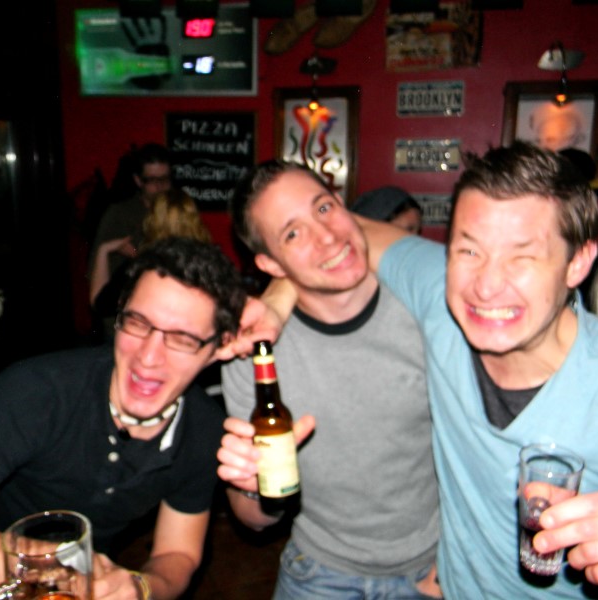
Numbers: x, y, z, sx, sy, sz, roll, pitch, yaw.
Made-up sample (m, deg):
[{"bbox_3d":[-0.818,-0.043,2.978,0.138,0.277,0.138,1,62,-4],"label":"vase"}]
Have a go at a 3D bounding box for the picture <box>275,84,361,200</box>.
[{"bbox_3d":[0.082,-0.706,3.174,0.415,0.645,0.040,2,12,8],"label":"picture"}]

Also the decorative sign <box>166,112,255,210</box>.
[{"bbox_3d":[-0.443,-0.694,3.279,0.488,0.492,0.030,3,9,13],"label":"decorative sign"}]

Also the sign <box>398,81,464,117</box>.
[{"bbox_3d":[0.609,-0.927,2.996,0.298,0.153,0.020,3,9,13],"label":"sign"}]

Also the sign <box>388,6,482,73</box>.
[{"bbox_3d":[0.614,-1.196,2.950,0.422,0.279,0.025,3,9,13],"label":"sign"}]

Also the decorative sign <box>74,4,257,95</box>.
[{"bbox_3d":[-0.647,-1.232,3.223,0.959,0.426,0.070,3,9,13],"label":"decorative sign"}]

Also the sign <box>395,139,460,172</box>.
[{"bbox_3d":[0.604,-0.679,3.036,0.294,0.153,0.020,3,9,13],"label":"sign"}]

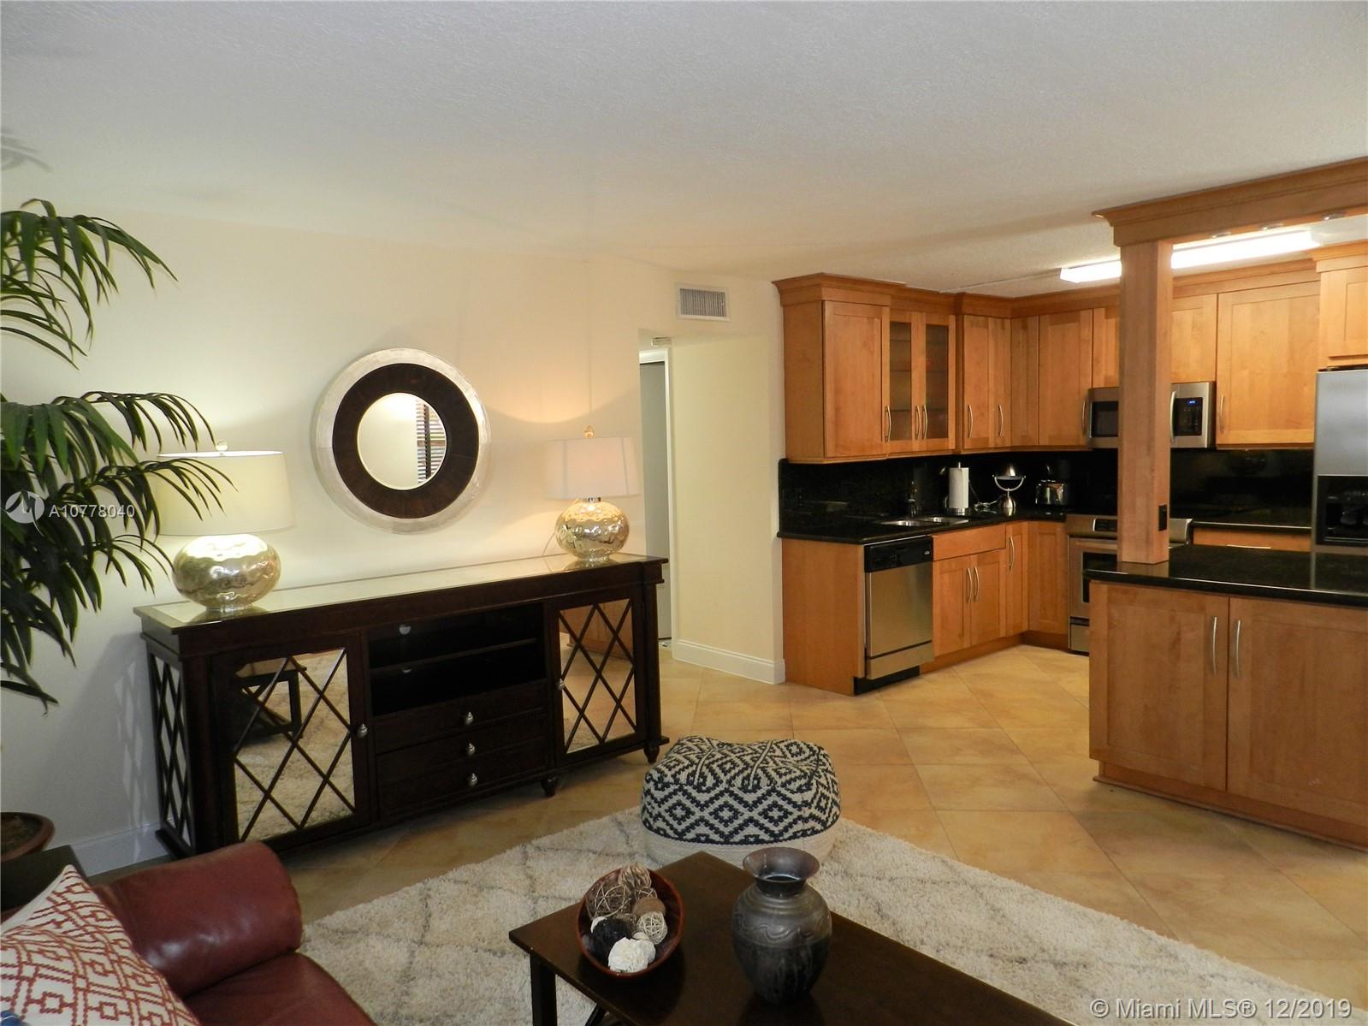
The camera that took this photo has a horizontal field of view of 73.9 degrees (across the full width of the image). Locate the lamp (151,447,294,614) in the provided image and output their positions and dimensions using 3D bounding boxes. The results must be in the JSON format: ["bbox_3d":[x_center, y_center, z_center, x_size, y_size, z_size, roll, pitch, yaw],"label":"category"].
[{"bbox_3d":[-1.617,0.042,3.189,0.440,0.590,0.440,-5,6,-39],"label":"lamp"}]

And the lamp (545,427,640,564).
[{"bbox_3d":[-0.445,-0.090,4.341,0.450,0.630,0.450,-6,6,-39],"label":"lamp"}]

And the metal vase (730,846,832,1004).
[{"bbox_3d":[0.193,0.810,1.784,0.195,0.248,0.195,-2,5,0],"label":"metal vase"}]

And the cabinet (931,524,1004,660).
[{"bbox_3d":[1.636,0.467,6.008,0.796,0.755,0.610,-6,6,-39],"label":"cabinet"}]

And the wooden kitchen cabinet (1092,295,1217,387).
[{"bbox_3d":[3.092,-1.083,5.867,0.330,0.516,0.767,-6,6,-39],"label":"wooden kitchen cabinet"}]

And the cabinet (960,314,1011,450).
[{"bbox_3d":[2.014,-0.892,6.425,0.600,0.935,0.340,-5,6,-39],"label":"cabinet"}]

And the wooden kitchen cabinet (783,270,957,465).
[{"bbox_3d":[1.206,-0.875,5.742,1.360,1.080,0.370,-5,6,-39],"label":"wooden kitchen cabinet"}]

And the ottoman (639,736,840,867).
[{"bbox_3d":[0.238,1.041,3.359,0.630,0.340,0.510,-1,5,14],"label":"ottoman"}]

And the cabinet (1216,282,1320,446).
[{"bbox_3d":[3.531,-0.848,5.362,0.330,0.925,0.590,-6,6,-39],"label":"cabinet"}]

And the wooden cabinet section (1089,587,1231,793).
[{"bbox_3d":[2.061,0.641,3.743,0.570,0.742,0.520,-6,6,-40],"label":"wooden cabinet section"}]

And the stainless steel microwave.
[{"bbox_3d":[3.072,-0.622,5.878,0.420,0.390,0.755,-6,6,-39],"label":"stainless steel microwave"}]

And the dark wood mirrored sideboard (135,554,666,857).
[{"bbox_3d":[-1.006,0.755,3.761,2.030,0.960,0.550,-6,6,-41],"label":"dark wood mirrored sideboard"}]

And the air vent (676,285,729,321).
[{"bbox_3d":[0.117,-1.166,5.055,0.388,0.187,0.030,-5,6,-39],"label":"air vent"}]

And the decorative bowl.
[{"bbox_3d":[-0.111,0.863,1.902,0.225,0.105,0.352,-2,5,-2],"label":"decorative bowl"}]

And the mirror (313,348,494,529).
[{"bbox_3d":[-1.206,-0.311,3.940,0.780,0.790,0.060,-6,6,-39],"label":"mirror"}]

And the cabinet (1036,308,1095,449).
[{"bbox_3d":[2.711,-0.911,6.281,0.335,0.915,0.385,-5,6,-39],"label":"cabinet"}]

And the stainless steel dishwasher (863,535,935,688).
[{"bbox_3d":[1.101,0.593,5.562,0.610,0.870,0.600,-5,6,-39],"label":"stainless steel dishwasher"}]

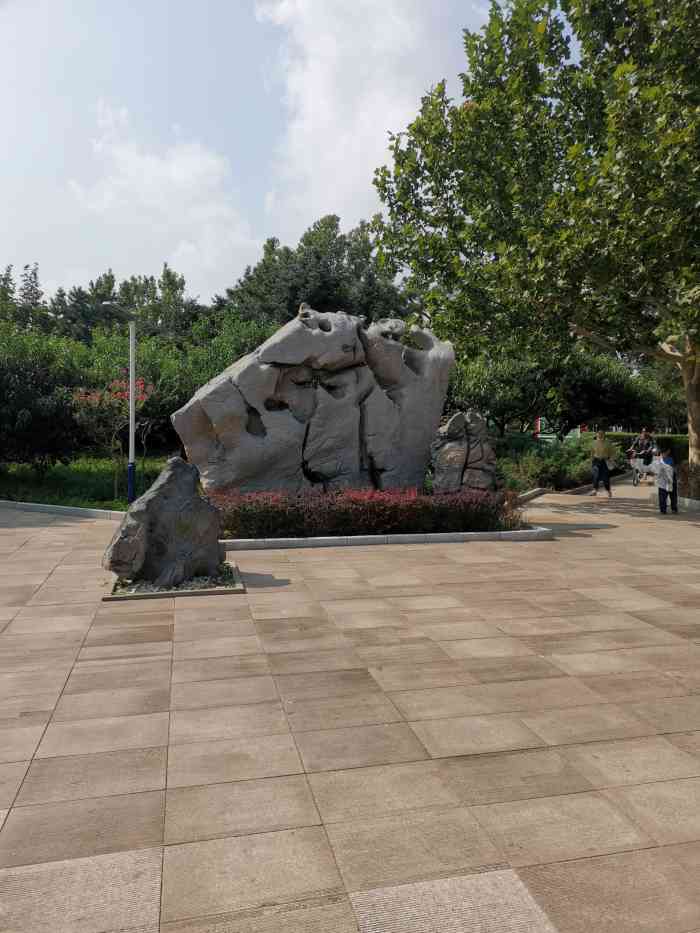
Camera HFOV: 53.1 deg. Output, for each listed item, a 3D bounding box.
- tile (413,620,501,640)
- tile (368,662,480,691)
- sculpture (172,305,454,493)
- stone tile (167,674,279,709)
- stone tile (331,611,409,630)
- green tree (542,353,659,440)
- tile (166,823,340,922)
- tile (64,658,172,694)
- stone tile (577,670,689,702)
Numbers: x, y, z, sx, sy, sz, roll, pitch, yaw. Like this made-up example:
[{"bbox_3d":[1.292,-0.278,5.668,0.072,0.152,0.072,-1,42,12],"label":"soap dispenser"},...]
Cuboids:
[{"bbox_3d":[0.853,1.307,5.487,0.633,0.040,0.423,-1,4,-13],"label":"tile"},{"bbox_3d":[0.474,1.375,4.530,0.633,0.040,0.423,-1,4,-13],"label":"tile"},{"bbox_3d":[-0.528,-0.781,10.433,4.150,3.100,1.300,-1,4,-13],"label":"sculpture"},{"bbox_3d":[-0.736,1.344,4.116,0.614,0.030,0.415,-1,4,-13],"label":"stone tile"},{"bbox_3d":[0.168,1.246,5.604,0.599,0.030,0.415,-1,4,-13],"label":"stone tile"},{"bbox_3d":[10.047,-2.517,28.000,4.200,4.100,4.000,-1,4,-13],"label":"green tree"},{"bbox_3d":[-0.355,1.456,2.504,0.614,0.030,0.415,-1,4,-13],"label":"tile"},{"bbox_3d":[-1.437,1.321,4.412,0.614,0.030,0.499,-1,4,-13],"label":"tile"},{"bbox_3d":[1.748,1.344,4.274,0.596,0.030,0.415,-1,4,-13],"label":"stone tile"}]

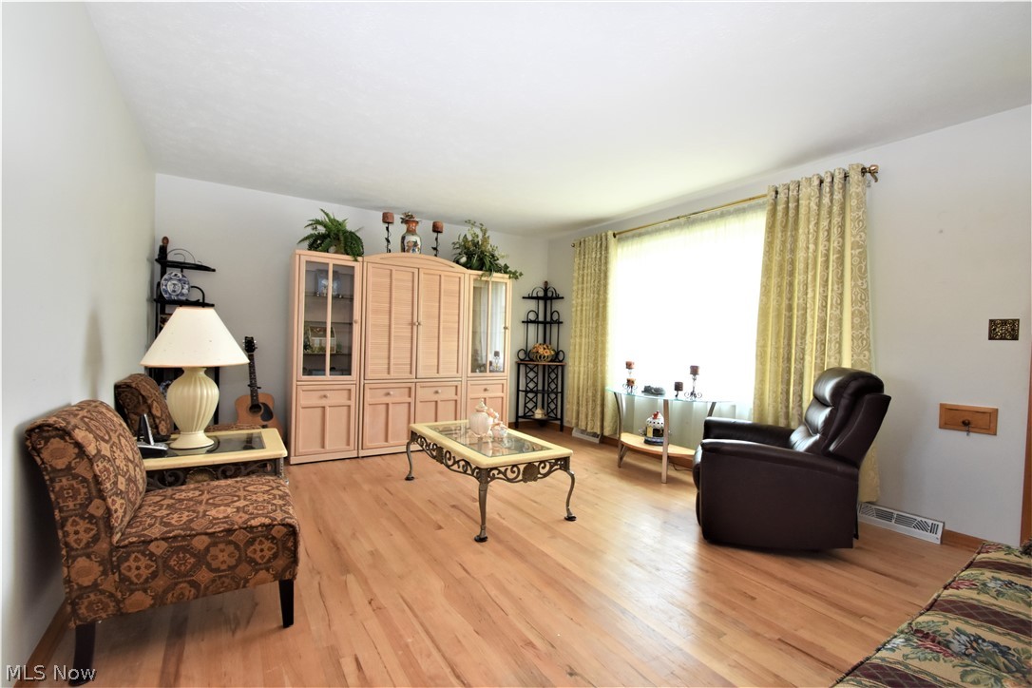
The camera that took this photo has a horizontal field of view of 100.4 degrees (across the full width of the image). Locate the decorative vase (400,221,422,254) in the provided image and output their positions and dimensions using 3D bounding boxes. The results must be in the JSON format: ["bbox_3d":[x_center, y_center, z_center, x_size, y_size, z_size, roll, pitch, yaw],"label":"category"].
[{"bbox_3d":[-1.077,-1.042,4.427,0.210,0.455,0.210,1,1,-34],"label":"decorative vase"}]

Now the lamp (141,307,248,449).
[{"bbox_3d":[-1.612,0.158,2.162,0.431,0.683,0.431,1,1,-35],"label":"lamp"}]

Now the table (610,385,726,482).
[{"bbox_3d":[1.172,0.767,3.692,0.426,0.683,1.109,1,1,-35],"label":"table"}]

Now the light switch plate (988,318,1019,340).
[{"bbox_3d":[2.645,-0.075,2.332,0.010,0.117,0.110,1,1,-35],"label":"light switch plate"}]

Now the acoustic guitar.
[{"bbox_3d":[-2.422,0.443,3.982,0.395,1.030,0.120,-5,-4,-31],"label":"acoustic guitar"}]

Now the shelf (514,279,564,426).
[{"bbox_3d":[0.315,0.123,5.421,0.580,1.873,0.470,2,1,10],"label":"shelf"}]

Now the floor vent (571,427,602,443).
[{"bbox_3d":[0.803,1.028,4.895,0.065,0.112,0.414,1,1,-35],"label":"floor vent"}]

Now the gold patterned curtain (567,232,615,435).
[{"bbox_3d":[0.813,-0.093,4.801,0.120,2.173,0.630,1,1,-35],"label":"gold patterned curtain"}]

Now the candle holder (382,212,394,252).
[{"bbox_3d":[-1.280,-1.068,4.290,0.120,0.480,0.120,1,1,-34],"label":"candle holder"}]

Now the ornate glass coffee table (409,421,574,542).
[{"bbox_3d":[-0.252,0.874,3.081,0.675,0.450,1.240,1,1,-34],"label":"ornate glass coffee table"}]

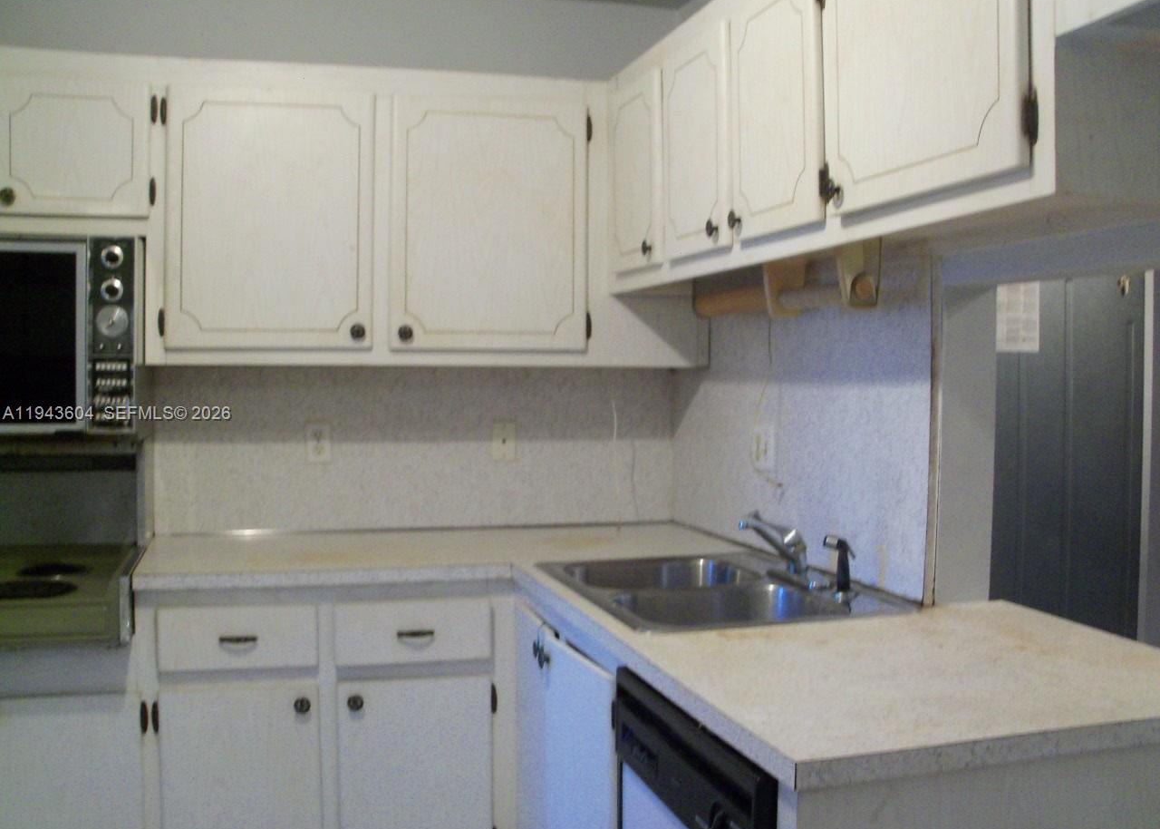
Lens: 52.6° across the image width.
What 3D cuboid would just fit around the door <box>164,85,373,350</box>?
[{"bbox_3d":[-0.764,-0.483,2.908,0.499,0.642,0.027,0,2,-16],"label":"door"}]

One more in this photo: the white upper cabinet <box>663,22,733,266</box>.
[{"bbox_3d":[0.390,-0.563,2.528,0.305,0.466,0.402,0,2,-16],"label":"white upper cabinet"}]

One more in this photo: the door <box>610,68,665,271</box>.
[{"bbox_3d":[0.132,-0.583,2.920,0.027,0.436,0.357,0,2,-16],"label":"door"}]

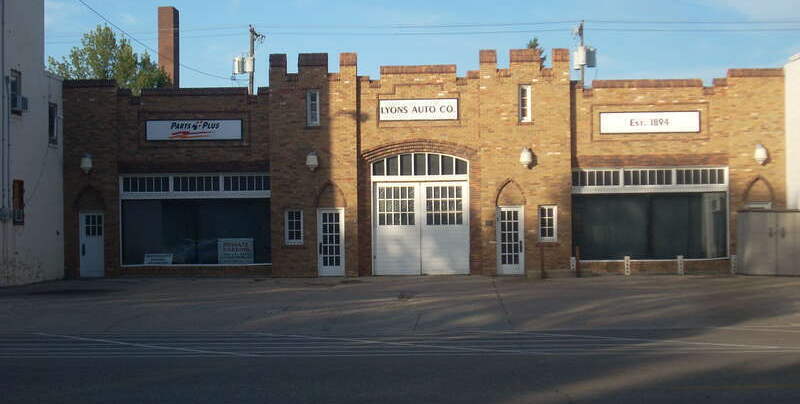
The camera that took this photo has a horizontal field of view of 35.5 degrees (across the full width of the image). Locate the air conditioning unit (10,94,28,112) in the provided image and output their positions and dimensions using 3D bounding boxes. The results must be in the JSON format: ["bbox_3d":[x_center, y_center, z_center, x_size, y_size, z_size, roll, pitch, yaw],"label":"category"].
[{"bbox_3d":[-11.135,-2.880,36.472,0.430,0.420,0.580,-1,-1,3],"label":"air conditioning unit"}]

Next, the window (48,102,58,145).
[{"bbox_3d":[-10.970,-2.486,39.522,0.120,1.314,0.913,-1,-1,3],"label":"window"}]

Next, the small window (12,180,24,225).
[{"bbox_3d":[-11.256,0.035,36.652,0.150,1.330,0.891,-1,-1,3],"label":"small window"}]

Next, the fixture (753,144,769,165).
[{"bbox_3d":[11.278,-1.475,38.962,0.446,0.640,0.420,-1,-1,3],"label":"fixture"}]

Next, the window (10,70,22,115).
[{"bbox_3d":[-11.300,-3.193,36.537,0.150,1.298,0.837,-1,-1,3],"label":"window"}]

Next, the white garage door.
[{"bbox_3d":[0.674,0.831,40.001,3.091,3.005,0.150,-1,-1,3],"label":"white garage door"}]

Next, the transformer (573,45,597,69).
[{"bbox_3d":[9.042,-7.038,61.000,1.149,1.075,0.950,-1,-1,3],"label":"transformer"}]

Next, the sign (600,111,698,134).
[{"bbox_3d":[7.894,-2.503,39.359,3.156,0.685,0.120,-1,-1,3],"label":"sign"}]

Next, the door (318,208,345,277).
[{"bbox_3d":[-2.190,1.285,39.780,0.864,2.167,0.100,-1,-1,3],"label":"door"}]

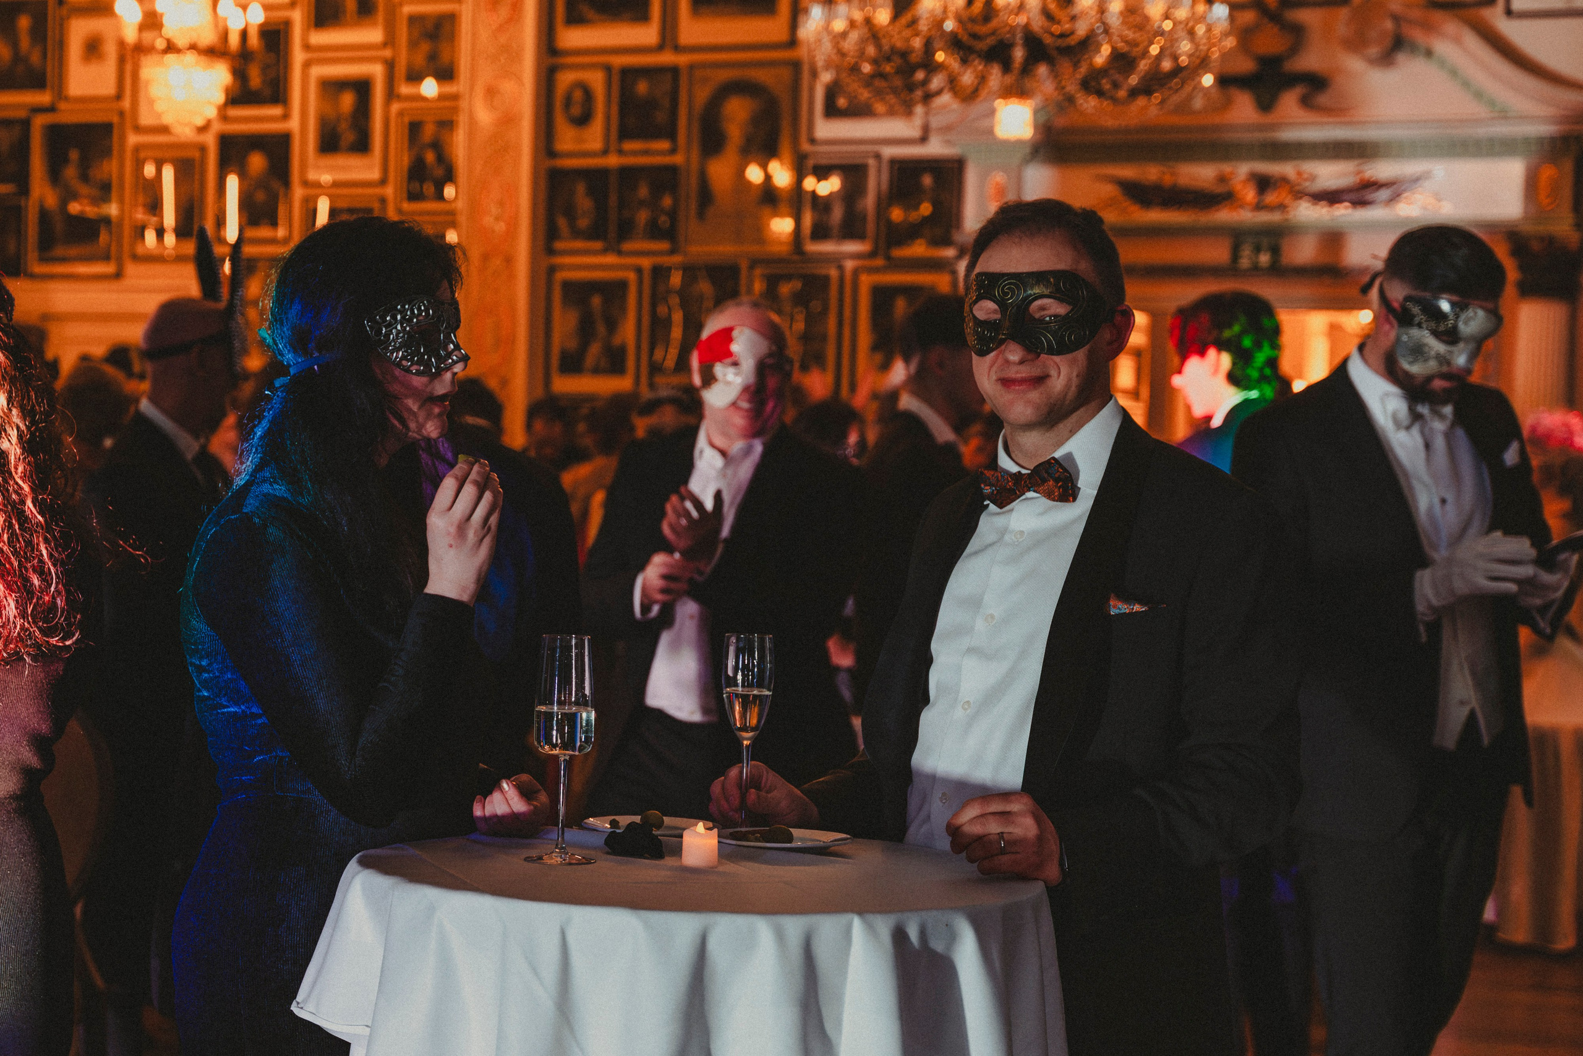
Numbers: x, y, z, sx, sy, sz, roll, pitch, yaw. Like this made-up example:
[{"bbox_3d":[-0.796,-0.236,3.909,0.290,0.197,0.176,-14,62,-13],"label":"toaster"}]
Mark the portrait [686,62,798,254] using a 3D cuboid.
[{"bbox_3d":[-0.246,-1.825,11.302,0.600,0.956,0.040,2,1,18],"label":"portrait"}]

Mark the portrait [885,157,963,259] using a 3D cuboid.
[{"bbox_3d":[0.630,-1.517,10.836,0.383,0.486,0.035,2,2,19],"label":"portrait"}]

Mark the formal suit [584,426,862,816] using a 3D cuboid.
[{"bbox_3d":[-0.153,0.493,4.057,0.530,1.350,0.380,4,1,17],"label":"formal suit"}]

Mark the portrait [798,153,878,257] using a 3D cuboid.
[{"bbox_3d":[0.232,-1.574,11.144,0.391,0.497,0.040,2,1,18],"label":"portrait"}]

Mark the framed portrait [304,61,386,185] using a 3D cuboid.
[{"bbox_3d":[-2.139,-1.939,10.966,0.397,0.577,0.040,2,1,17],"label":"framed portrait"}]

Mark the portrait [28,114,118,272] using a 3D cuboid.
[{"bbox_3d":[-3.582,-1.656,11.415,0.456,0.797,0.040,2,1,17],"label":"portrait"}]

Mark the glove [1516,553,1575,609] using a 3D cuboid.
[{"bbox_3d":[1.009,0.070,3.070,0.090,0.090,0.125,2,1,37],"label":"glove"}]

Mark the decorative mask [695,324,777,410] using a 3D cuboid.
[{"bbox_3d":[-0.091,-0.277,3.930,0.148,0.142,0.085,2,1,7],"label":"decorative mask"}]

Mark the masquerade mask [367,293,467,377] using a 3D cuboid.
[{"bbox_3d":[-0.389,-0.207,2.450,0.088,0.090,0.160,5,0,21],"label":"masquerade mask"}]

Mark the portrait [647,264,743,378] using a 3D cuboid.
[{"bbox_3d":[-0.475,-0.990,11.219,0.485,0.627,0.035,2,2,19],"label":"portrait"}]

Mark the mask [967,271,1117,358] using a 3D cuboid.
[{"bbox_3d":[0.244,-0.224,2.407,0.168,0.093,0.072,3,3,30],"label":"mask"}]

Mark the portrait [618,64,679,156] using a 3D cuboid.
[{"bbox_3d":[-0.712,-2.061,11.298,0.322,0.440,0.035,2,2,19],"label":"portrait"}]

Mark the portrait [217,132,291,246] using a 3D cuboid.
[{"bbox_3d":[-2.823,-1.779,12.026,0.450,0.601,0.035,2,2,19],"label":"portrait"}]

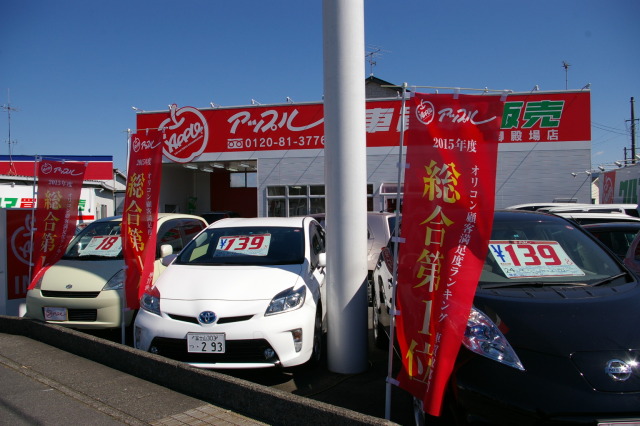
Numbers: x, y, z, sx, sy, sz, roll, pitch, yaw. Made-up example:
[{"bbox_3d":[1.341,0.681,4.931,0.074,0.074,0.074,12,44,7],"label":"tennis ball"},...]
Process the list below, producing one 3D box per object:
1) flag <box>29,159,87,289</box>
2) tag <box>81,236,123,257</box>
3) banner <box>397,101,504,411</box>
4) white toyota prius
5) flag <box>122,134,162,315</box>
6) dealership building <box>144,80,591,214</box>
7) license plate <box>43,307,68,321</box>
[{"bbox_3d":[-3.600,0.150,7.300,0.580,1.800,0.280,0,0,-6],"label":"flag"},{"bbox_3d":[-3.070,0.474,7.600,0.594,0.020,0.420,-3,39,13],"label":"tag"},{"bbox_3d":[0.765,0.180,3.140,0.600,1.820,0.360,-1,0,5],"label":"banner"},{"bbox_3d":[-0.790,0.805,6.700,1.760,1.490,4.470,-1,0,4],"label":"white toyota prius"},{"bbox_3d":[-1.760,0.080,5.350,0.500,1.780,0.200,-1,0,30],"label":"flag"},{"bbox_3d":[1.550,-0.970,20.800,14.600,5.100,8.000,-1,0,12],"label":"dealership building"},{"bbox_3d":[-3.300,1.255,6.650,0.330,0.165,0.025,-1,0,13],"label":"license plate"}]

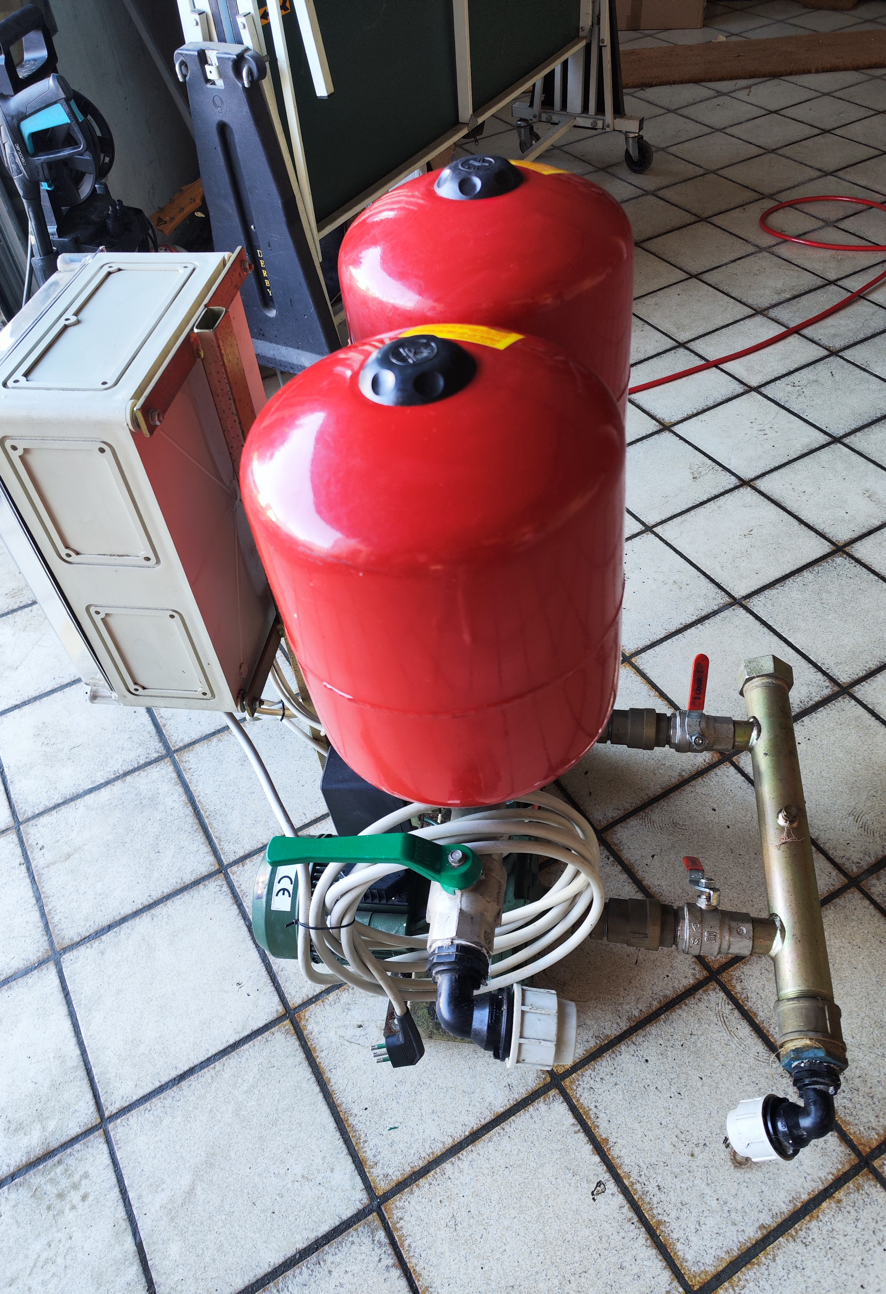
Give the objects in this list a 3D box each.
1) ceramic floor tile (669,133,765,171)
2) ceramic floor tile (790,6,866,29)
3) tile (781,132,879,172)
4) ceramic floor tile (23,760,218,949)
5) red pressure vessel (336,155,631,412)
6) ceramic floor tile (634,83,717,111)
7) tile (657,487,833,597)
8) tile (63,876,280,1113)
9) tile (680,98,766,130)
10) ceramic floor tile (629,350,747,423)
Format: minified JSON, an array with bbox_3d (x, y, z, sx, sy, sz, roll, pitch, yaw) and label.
[{"bbox_3d":[0.931,-1.692,3.068,0.246,0.010,0.246,-26,51,-17],"label":"ceramic floor tile"},{"bbox_3d":[1.677,-2.740,3.954,0.246,0.010,0.246,-26,51,-17],"label":"ceramic floor tile"},{"bbox_3d":[1.299,-1.666,3.032,0.246,0.010,0.246,-26,51,-17],"label":"tile"},{"bbox_3d":[-0.515,0.321,1.433,0.246,0.010,0.246,-26,51,-17],"label":"ceramic floor tile"},{"bbox_3d":[0.047,-0.271,0.875,0.262,0.390,0.262,-4,46,4],"label":"red pressure vessel"},{"bbox_3d":[0.912,-2.149,3.500,0.246,0.010,0.246,-26,51,-17],"label":"ceramic floor tile"},{"bbox_3d":[0.592,-0.210,1.774,0.246,0.010,0.246,-26,51,-17],"label":"tile"},{"bbox_3d":[-0.381,0.472,1.256,0.246,0.010,0.246,-26,51,-17],"label":"tile"},{"bbox_3d":[1.041,-1.988,3.344,0.246,0.010,0.246,-26,51,-17],"label":"tile"},{"bbox_3d":[0.554,-0.625,2.149,0.246,0.010,0.246,-26,51,-17],"label":"ceramic floor tile"}]

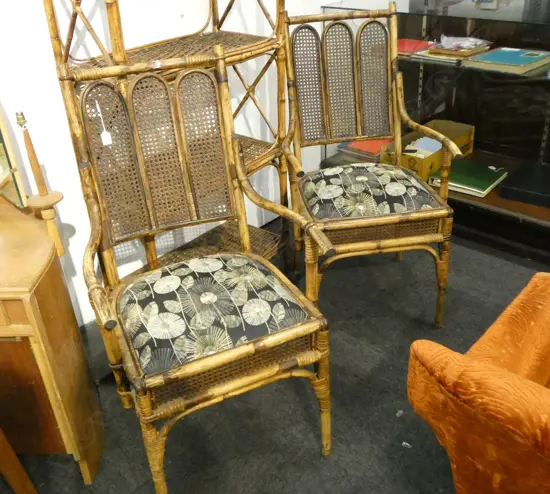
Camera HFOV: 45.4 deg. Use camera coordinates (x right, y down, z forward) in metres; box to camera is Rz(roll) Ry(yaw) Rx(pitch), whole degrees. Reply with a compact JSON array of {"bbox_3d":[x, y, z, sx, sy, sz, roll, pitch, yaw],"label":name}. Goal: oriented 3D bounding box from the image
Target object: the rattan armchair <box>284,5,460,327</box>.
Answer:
[{"bbox_3d":[0.305,-0.281,2.370,0.572,1.050,0.570,-7,28,-7],"label":"rattan armchair"}]

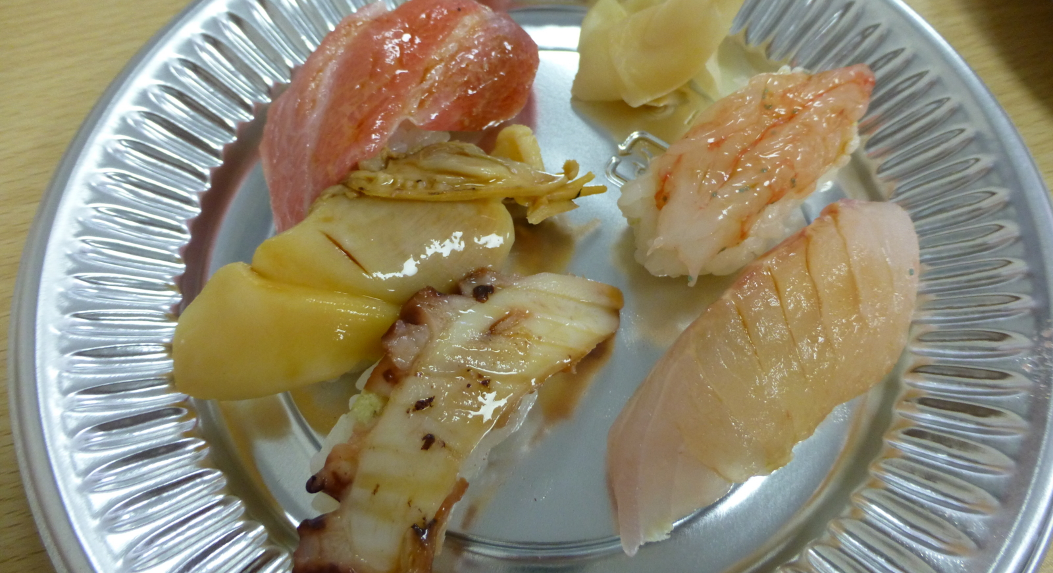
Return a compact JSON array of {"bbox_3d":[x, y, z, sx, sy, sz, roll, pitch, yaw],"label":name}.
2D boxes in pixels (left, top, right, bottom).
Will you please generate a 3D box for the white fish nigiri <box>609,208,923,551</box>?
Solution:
[{"bbox_3d":[0.052,0.013,0.151,0.087,0.032,0.033,-42,70,-16],"label":"white fish nigiri"}]

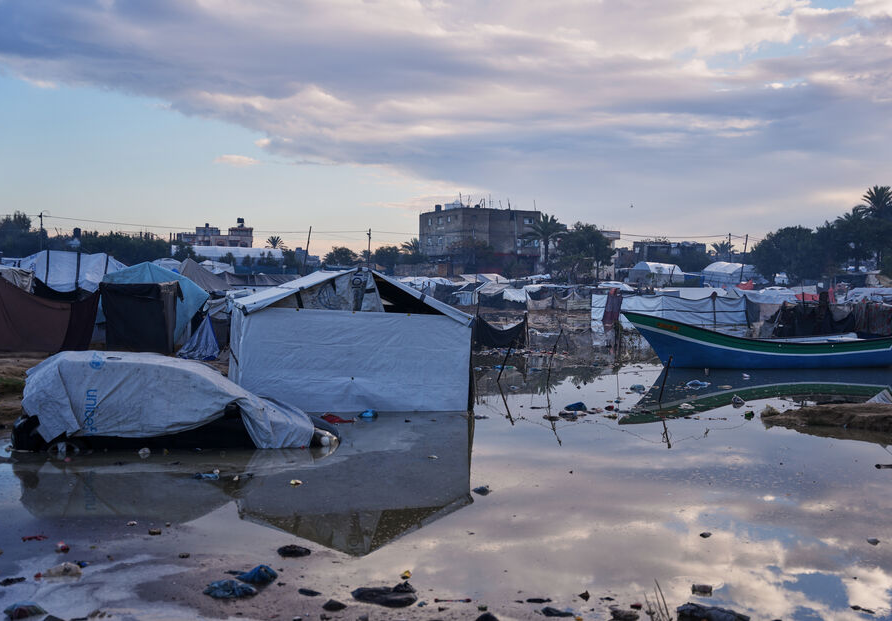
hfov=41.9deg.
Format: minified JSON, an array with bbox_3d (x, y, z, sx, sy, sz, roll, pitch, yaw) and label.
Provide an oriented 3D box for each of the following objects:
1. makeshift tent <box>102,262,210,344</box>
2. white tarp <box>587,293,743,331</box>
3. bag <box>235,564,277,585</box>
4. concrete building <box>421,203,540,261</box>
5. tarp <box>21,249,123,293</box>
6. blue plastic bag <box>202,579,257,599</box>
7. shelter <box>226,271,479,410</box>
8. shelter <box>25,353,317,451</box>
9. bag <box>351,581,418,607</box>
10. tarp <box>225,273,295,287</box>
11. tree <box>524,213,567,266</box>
[{"bbox_3d":[-7.656,-0.153,30.800,2.650,2.150,2.800,1,1,-3],"label":"makeshift tent"},{"bbox_3d":[13.300,-0.104,69.512,9.300,1.800,3.000,0,1,14],"label":"white tarp"},{"bbox_3d":[-1.400,1.928,8.621,0.310,0.115,0.200,0,1,0],"label":"bag"},{"bbox_3d":[4.700,-8.516,165.861,13.000,12.000,14.500,-1,1,-28],"label":"concrete building"},{"bbox_3d":[-12.300,-0.508,38.498,3.500,2.770,3.600,0,1,-18],"label":"tarp"},{"bbox_3d":[-1.239,1.609,6.730,0.310,0.100,0.210,1,1,0],"label":"blue plastic bag"},{"bbox_3d":[-2.050,0.490,22.615,4.050,2.580,5.000,0,1,-12],"label":"shelter"},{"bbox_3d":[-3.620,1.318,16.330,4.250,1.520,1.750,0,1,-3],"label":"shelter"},{"bbox_3d":[-0.351,1.611,6.640,0.380,0.110,0.230,1,1,0],"label":"bag"},{"bbox_3d":[-7.750,-1.297,49.484,3.300,0.600,1.500,0,1,-9],"label":"tarp"},{"bbox_3d":[11.900,-7.137,139.884,5.300,8.900,5.300,0,1,0],"label":"tree"}]

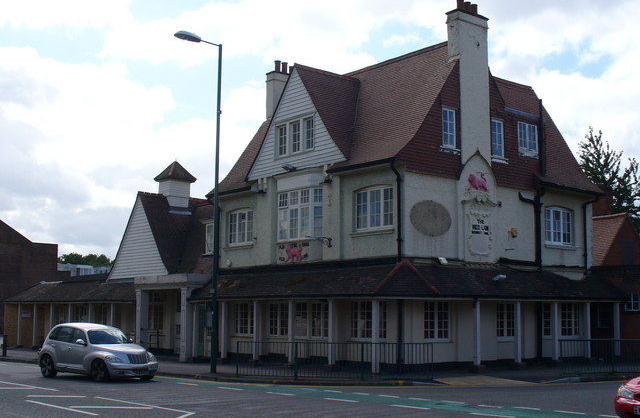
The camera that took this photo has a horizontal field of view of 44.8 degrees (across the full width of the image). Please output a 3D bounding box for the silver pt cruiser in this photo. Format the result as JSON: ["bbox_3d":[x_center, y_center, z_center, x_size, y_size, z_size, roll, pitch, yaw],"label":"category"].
[{"bbox_3d":[-6.496,4.173,22.825,4.290,1.600,1.720,-6,-10,38],"label":"silver pt cruiser"}]

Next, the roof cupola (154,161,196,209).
[{"bbox_3d":[-7.200,-1.198,38.911,1.546,2.478,1.546,7,-10,-41],"label":"roof cupola"}]

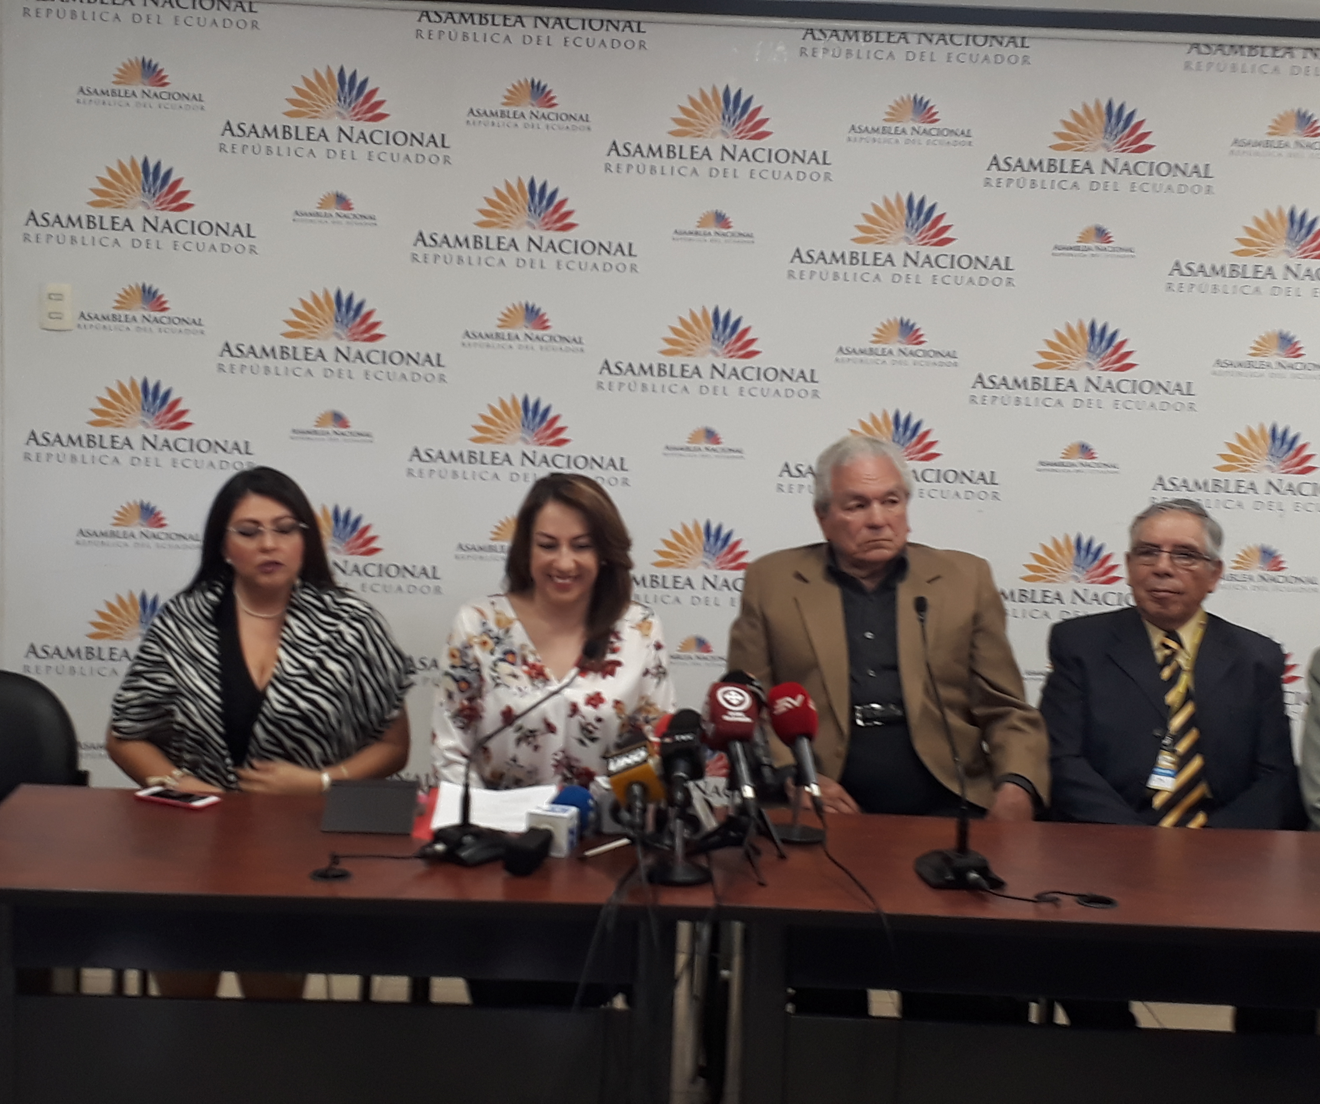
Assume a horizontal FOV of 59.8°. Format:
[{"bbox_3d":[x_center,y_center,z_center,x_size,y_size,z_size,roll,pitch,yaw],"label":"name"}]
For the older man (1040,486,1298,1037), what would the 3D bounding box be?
[{"bbox_3d":[0.986,0.563,2.251,0.530,1.335,0.740,3,4,9],"label":"older man"}]

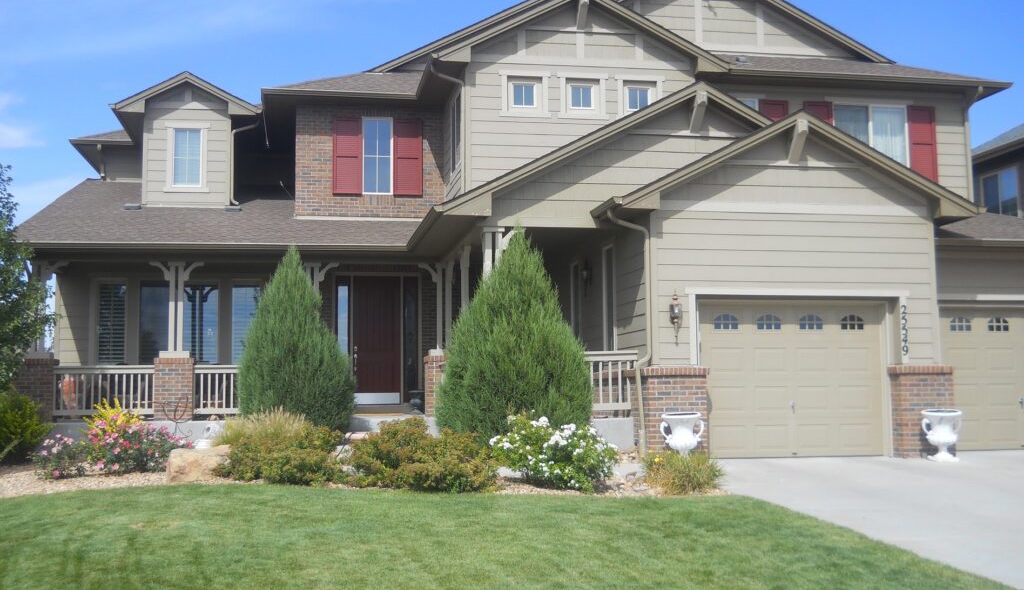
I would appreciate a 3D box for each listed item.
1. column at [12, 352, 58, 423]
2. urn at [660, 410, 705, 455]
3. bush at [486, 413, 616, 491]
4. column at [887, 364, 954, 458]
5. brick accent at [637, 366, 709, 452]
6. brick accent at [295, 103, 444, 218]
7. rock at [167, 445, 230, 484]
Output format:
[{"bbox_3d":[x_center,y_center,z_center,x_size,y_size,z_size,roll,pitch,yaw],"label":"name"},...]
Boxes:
[{"bbox_3d":[-7.968,1.549,18.259,0.660,1.150,0.640,0,-5,-11],"label":"column"},{"bbox_3d":[2.203,1.859,14.131,0.570,0.660,0.540,0,-5,-11],"label":"urn"},{"bbox_3d":[0.467,1.715,12.340,1.400,0.820,1.250,0,-5,-11],"label":"bush"},{"bbox_3d":[5.726,1.632,15.390,0.880,1.280,0.450,0,-5,-11],"label":"column"},{"bbox_3d":[2.151,1.608,14.757,0.930,1.280,0.520,0,-5,-11],"label":"brick accent"},{"bbox_3d":[-2.755,-2.607,21.220,2.860,2.250,0.250,0,-5,-11],"label":"brick accent"},{"bbox_3d":[-4.180,2.243,14.643,0.880,0.500,0.600,0,-5,-11],"label":"rock"}]

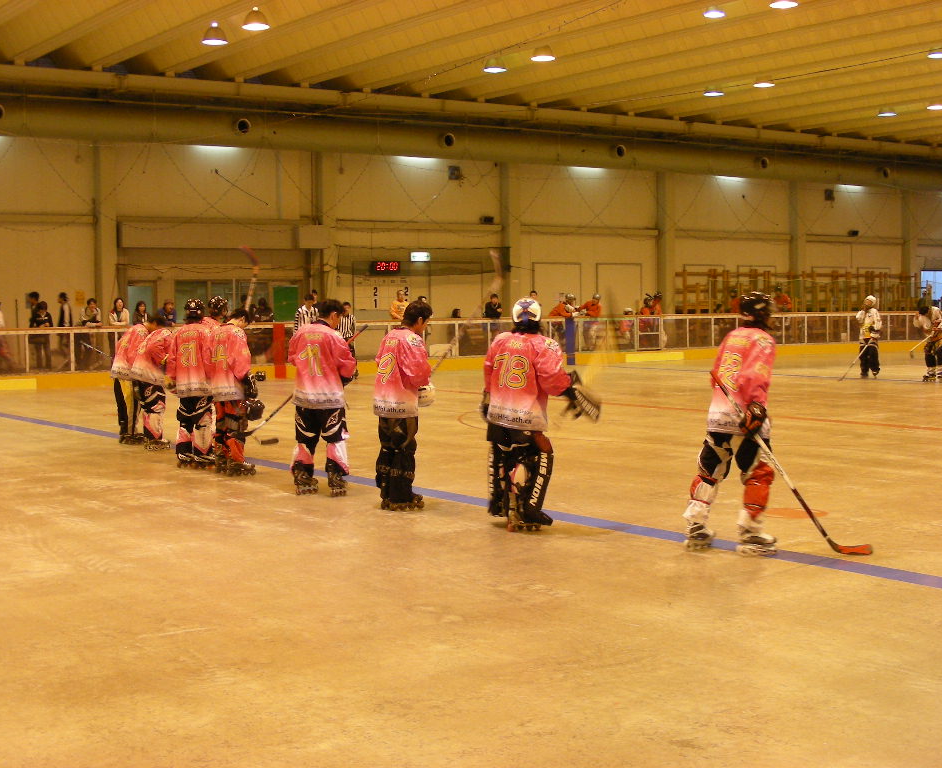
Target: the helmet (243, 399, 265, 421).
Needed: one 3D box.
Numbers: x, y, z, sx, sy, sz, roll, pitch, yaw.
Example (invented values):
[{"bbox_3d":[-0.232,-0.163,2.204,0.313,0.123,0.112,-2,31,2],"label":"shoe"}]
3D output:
[{"bbox_3d":[-2.249,0.265,14.750,0.260,0.230,0.210,-3,4,-30],"label":"helmet"}]

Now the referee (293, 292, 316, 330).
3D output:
[{"bbox_3d":[-3.432,-0.925,29.856,0.540,1.909,0.360,-2,4,-23],"label":"referee"}]

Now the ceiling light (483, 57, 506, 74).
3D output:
[{"bbox_3d":[0.551,-7.403,32.689,0.530,0.390,0.530,-1,3,0],"label":"ceiling light"}]

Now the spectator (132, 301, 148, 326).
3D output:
[{"bbox_3d":[-7.217,-1.036,30.991,0.470,1.536,0.420,-2,4,-25],"label":"spectator"}]

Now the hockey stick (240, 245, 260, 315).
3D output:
[{"bbox_3d":[-2.451,-0.750,15.100,0.260,1.420,0.080,10,0,-6],"label":"hockey stick"}]

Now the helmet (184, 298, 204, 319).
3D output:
[{"bbox_3d":[-2.965,-0.808,15.200,0.220,0.210,0.280,0,3,6],"label":"helmet"}]

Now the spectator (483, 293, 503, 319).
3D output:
[{"bbox_3d":[0.606,-1.618,37.618,0.470,1.580,0.420,-2,4,-28],"label":"spectator"}]

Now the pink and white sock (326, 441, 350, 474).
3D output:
[{"bbox_3d":[-1.222,0.670,12.950,0.170,0.360,0.190,2,5,42],"label":"pink and white sock"}]

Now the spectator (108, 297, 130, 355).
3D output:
[{"bbox_3d":[-7.815,-1.157,31.608,0.480,1.560,0.450,-3,4,-35],"label":"spectator"}]

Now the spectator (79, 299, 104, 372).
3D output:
[{"bbox_3d":[-8.353,-1.111,31.250,0.520,1.520,0.480,-3,4,-35],"label":"spectator"}]

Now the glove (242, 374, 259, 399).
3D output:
[{"bbox_3d":[-2.267,0.026,14.600,0.200,0.260,0.180,-4,4,-45],"label":"glove"}]

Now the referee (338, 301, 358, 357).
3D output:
[{"bbox_3d":[-2.800,-0.990,32.351,0.500,1.731,0.340,-2,4,-20],"label":"referee"}]

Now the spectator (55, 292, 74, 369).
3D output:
[{"bbox_3d":[-8.825,-1.110,30.834,0.330,1.736,0.460,-3,4,-36],"label":"spectator"}]

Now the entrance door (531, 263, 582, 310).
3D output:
[{"bbox_3d":[2.531,-2.308,41.587,1.810,2.470,0.100,-3,4,-35],"label":"entrance door"}]

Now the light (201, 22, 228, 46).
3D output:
[{"bbox_3d":[-5.169,-7.063,28.588,0.530,0.410,0.530,-1,3,0],"label":"light"}]

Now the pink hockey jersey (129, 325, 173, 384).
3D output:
[{"bbox_3d":[-3.881,-0.335,17.300,0.380,0.720,0.520,21,-10,-34],"label":"pink hockey jersey"}]

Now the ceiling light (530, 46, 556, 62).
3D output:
[{"bbox_3d":[1.515,-7.047,30.124,0.520,0.310,0.520,-1,3,0],"label":"ceiling light"}]

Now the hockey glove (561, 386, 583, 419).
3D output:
[{"bbox_3d":[0.776,0.141,10.850,0.180,0.250,0.160,-3,4,-35],"label":"hockey glove"}]

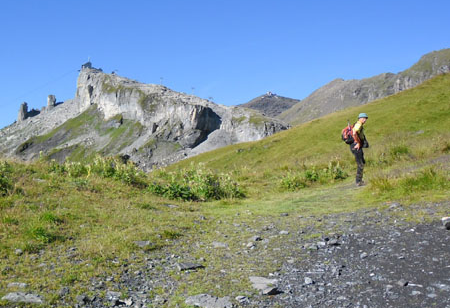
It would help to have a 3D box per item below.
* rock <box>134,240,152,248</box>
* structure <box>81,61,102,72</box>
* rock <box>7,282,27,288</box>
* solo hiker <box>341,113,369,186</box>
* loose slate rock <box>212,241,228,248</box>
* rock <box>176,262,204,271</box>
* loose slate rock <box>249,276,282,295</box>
[{"bbox_3d":[-1.207,1.325,5.200,0.260,0.060,0.180,-2,1,0],"label":"rock"},{"bbox_3d":[-361.119,-236.689,950.000,56.000,25.000,30.000,-1,-3,17],"label":"structure"},{"bbox_3d":[-2.375,1.486,4.000,0.225,0.050,0.140,-2,1,0],"label":"rock"},{"bbox_3d":[3.134,-0.109,8.500,0.620,1.760,0.520,-1,-3,12],"label":"solo hiker"},{"bbox_3d":[-0.064,1.288,5.000,0.225,0.050,0.160,-2,1,0],"label":"loose slate rock"},{"bbox_3d":[-0.413,1.345,4.200,0.330,0.060,0.190,-2,1,-6],"label":"rock"},{"bbox_3d":[0.409,1.329,3.550,0.320,0.090,0.290,-2,1,-11],"label":"loose slate rock"}]

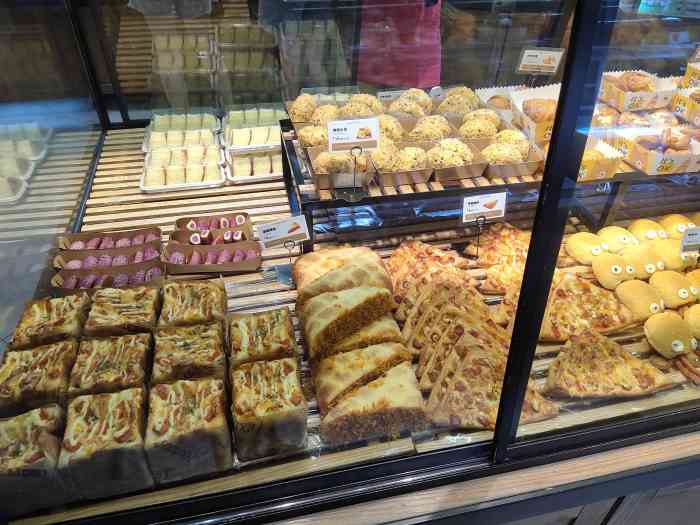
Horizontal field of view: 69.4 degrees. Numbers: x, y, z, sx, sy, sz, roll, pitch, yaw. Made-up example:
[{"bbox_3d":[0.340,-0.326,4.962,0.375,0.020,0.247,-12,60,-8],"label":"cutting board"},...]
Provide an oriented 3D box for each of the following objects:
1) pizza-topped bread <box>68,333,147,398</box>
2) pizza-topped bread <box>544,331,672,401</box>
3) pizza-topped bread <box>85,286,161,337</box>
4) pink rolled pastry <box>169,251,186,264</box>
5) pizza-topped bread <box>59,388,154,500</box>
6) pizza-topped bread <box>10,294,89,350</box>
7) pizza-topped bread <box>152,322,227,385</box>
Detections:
[{"bbox_3d":[-0.353,0.175,0.769,0.098,0.075,0.095,-7,44,-10],"label":"pizza-topped bread"},{"bbox_3d":[0.416,0.165,0.851,0.195,0.027,0.115,-7,44,-10],"label":"pizza-topped bread"},{"bbox_3d":[-0.352,0.101,0.808,0.092,0.066,0.097,-7,34,-12],"label":"pizza-topped bread"},{"bbox_3d":[-0.339,-0.009,0.995,0.032,0.028,0.034,-7,44,-10],"label":"pink rolled pastry"},{"bbox_3d":[-0.294,0.219,0.626,0.092,0.066,0.097,-7,34,-12],"label":"pizza-topped bread"},{"bbox_3d":[-0.451,0.112,0.788,0.092,0.066,0.097,-7,34,-12],"label":"pizza-topped bread"},{"bbox_3d":[-0.228,0.150,0.735,0.092,0.066,0.097,-7,34,-12],"label":"pizza-topped bread"}]

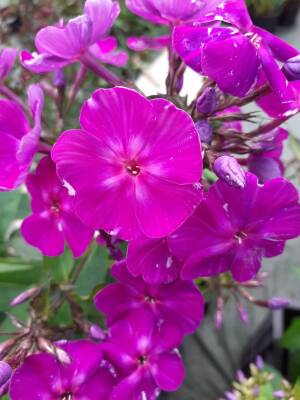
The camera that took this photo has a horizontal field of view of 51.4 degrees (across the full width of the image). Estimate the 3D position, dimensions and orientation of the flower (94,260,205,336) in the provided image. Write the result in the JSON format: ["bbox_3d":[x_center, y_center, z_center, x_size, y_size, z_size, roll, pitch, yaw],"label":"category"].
[{"bbox_3d":[0.000,0.036,0.113,0.039,0.012,0.035,0,38,0],"label":"flower"}]

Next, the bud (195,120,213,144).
[{"bbox_3d":[0.018,-0.022,0.104,0.006,0.009,0.006,0,53,0],"label":"bud"}]

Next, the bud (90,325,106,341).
[{"bbox_3d":[-0.021,0.054,0.128,0.008,0.005,0.005,40,90,20],"label":"bud"}]

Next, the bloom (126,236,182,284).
[{"bbox_3d":[0.003,0.017,0.105,0.031,0.011,0.029,0,63,0],"label":"bloom"}]

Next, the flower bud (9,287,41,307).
[{"bbox_3d":[-0.055,0.043,0.138,0.015,0.004,0.004,-31,90,-12],"label":"flower bud"}]

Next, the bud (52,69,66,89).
[{"bbox_3d":[-0.041,-0.055,0.142,0.006,0.009,0.006,-3,12,0],"label":"bud"}]

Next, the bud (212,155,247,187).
[{"bbox_3d":[0.025,-0.009,0.098,0.007,0.007,0.013,-42,68,0],"label":"bud"}]

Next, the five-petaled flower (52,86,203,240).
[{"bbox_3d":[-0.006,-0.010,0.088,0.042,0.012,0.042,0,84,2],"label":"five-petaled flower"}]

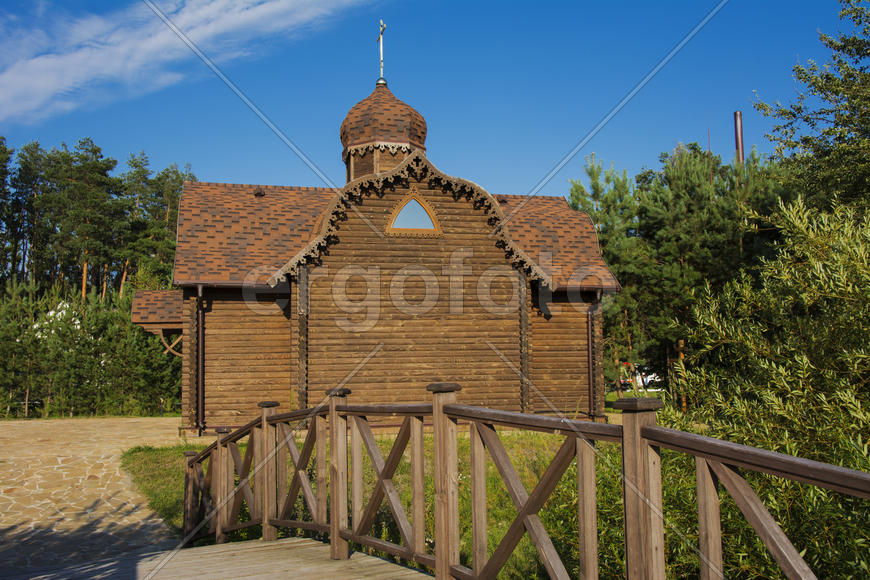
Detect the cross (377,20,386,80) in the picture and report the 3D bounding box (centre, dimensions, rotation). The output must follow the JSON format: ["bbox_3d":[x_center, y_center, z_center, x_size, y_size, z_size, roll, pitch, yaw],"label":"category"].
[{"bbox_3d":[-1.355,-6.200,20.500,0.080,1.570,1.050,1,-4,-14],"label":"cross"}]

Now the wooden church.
[{"bbox_3d":[-1.902,-1.261,21.972,11.858,9.500,8.833,0,-5,-14],"label":"wooden church"}]

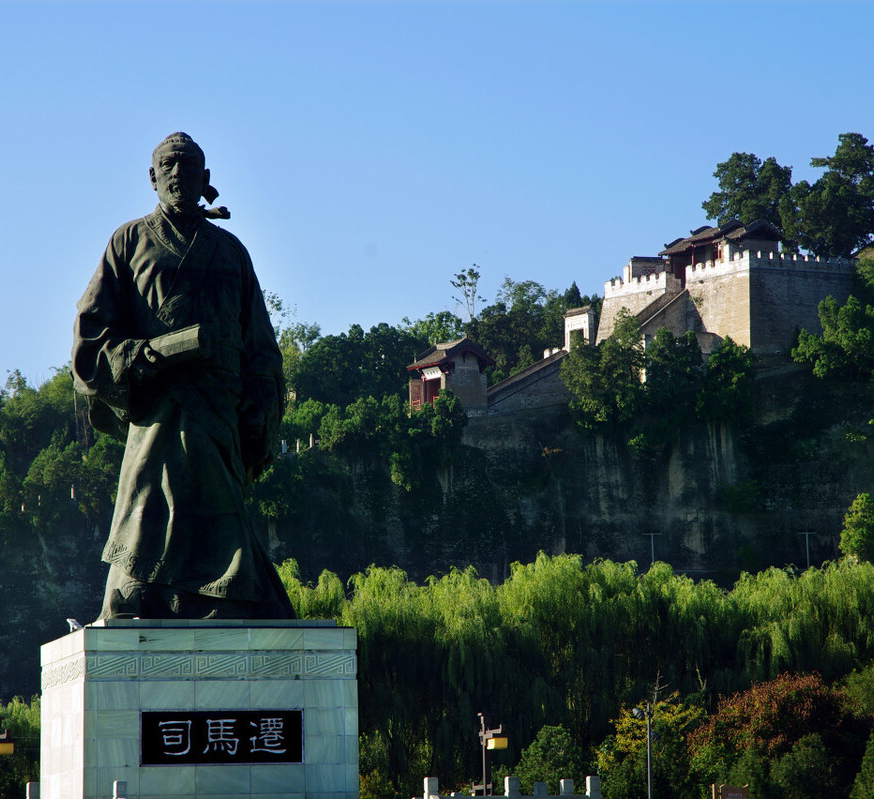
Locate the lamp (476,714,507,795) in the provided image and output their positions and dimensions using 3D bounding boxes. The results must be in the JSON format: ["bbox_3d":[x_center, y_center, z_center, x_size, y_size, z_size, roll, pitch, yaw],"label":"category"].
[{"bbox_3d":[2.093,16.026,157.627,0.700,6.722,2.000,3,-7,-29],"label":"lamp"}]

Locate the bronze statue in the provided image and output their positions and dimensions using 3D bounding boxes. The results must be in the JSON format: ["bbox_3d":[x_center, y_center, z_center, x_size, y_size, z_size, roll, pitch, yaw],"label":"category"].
[{"bbox_3d":[-5.983,-0.543,92.000,5.000,11.600,3.900,0,-6,-11],"label":"bronze statue"}]

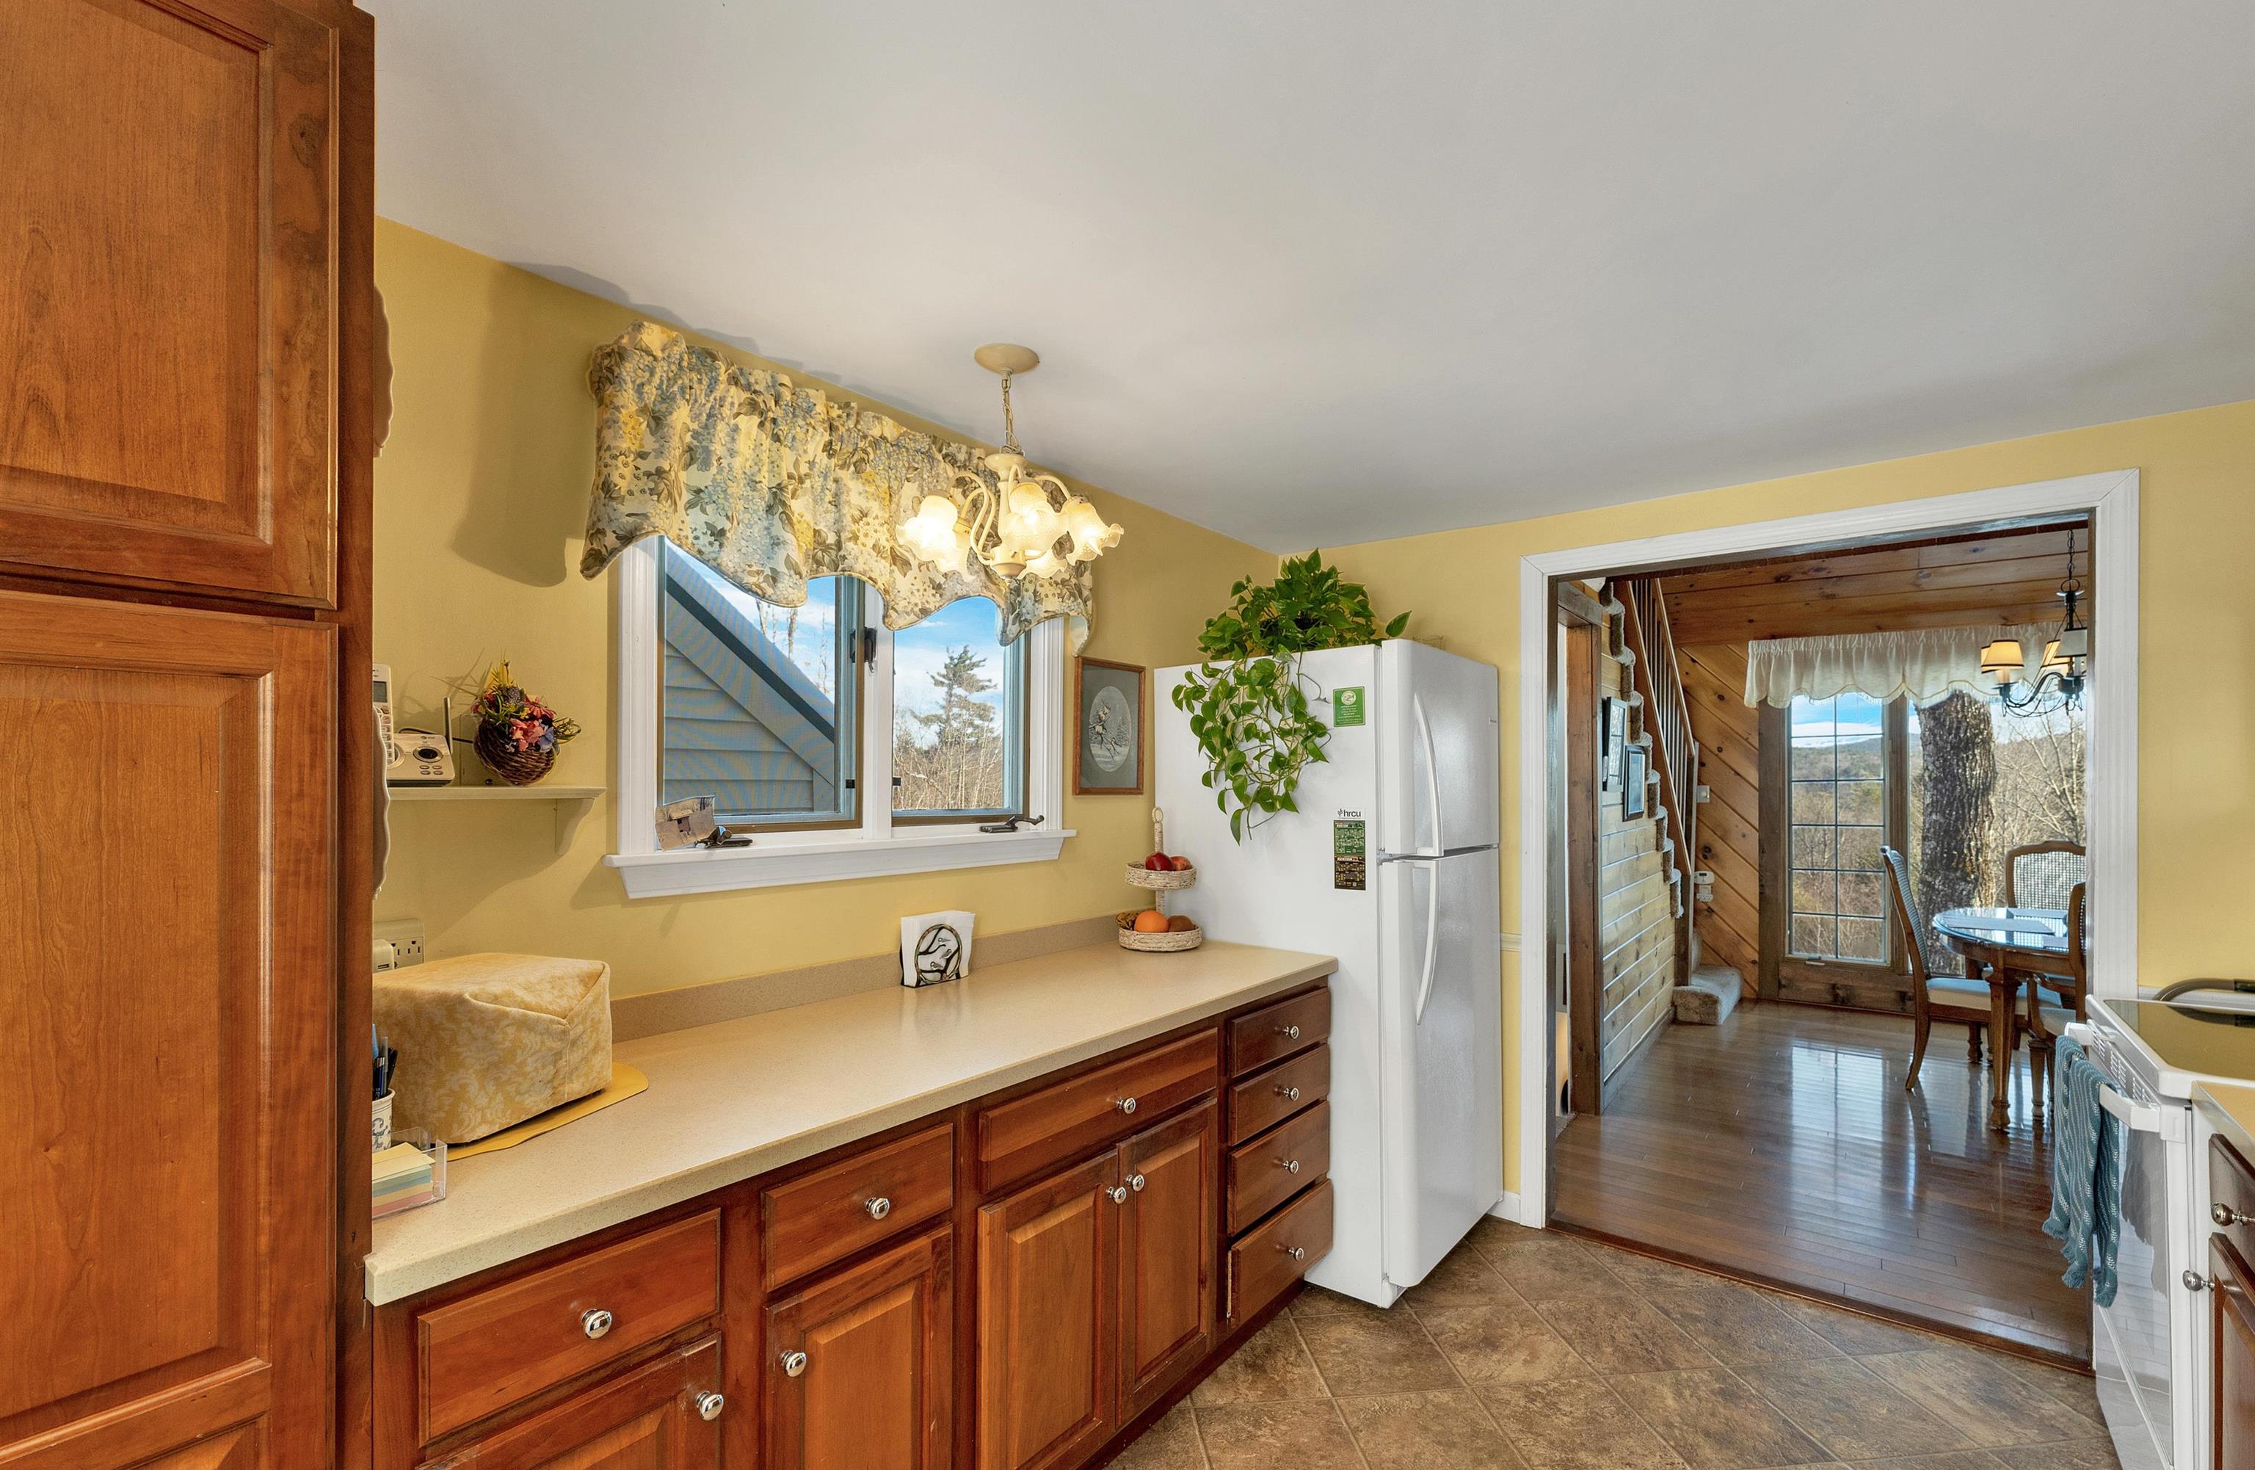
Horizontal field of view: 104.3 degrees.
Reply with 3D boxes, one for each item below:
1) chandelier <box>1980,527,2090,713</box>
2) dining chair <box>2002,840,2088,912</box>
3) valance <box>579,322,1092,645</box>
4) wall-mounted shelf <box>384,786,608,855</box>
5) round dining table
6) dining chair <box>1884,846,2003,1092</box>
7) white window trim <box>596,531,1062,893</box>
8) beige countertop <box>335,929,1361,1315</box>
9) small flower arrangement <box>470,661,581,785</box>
[{"bbox_3d":[4.224,-0.517,3.944,0.571,0.830,0.571,-2,-3,40],"label":"chandelier"},{"bbox_3d":[4.765,1.106,4.404,0.542,1.108,0.611,-2,-3,40],"label":"dining chair"},{"bbox_3d":[-0.539,-0.472,1.997,0.120,0.460,1.245,-1,-3,41],"label":"valance"},{"bbox_3d":[-1.053,0.145,1.385,0.202,0.122,0.340,-2,-3,40],"label":"wall-mounted shelf"},{"bbox_3d":[4.295,1.247,3.813,1.182,0.763,1.576,-2,-3,40],"label":"round dining table"},{"bbox_3d":[3.800,1.050,3.950,0.500,1.070,0.580,2,-3,-44],"label":"dining chair"},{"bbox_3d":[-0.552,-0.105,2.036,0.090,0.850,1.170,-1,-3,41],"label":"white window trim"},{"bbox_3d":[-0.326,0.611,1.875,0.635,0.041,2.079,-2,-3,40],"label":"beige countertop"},{"bbox_3d":[-0.988,-0.014,1.440,0.140,0.200,0.155,-1,-3,41],"label":"small flower arrangement"}]

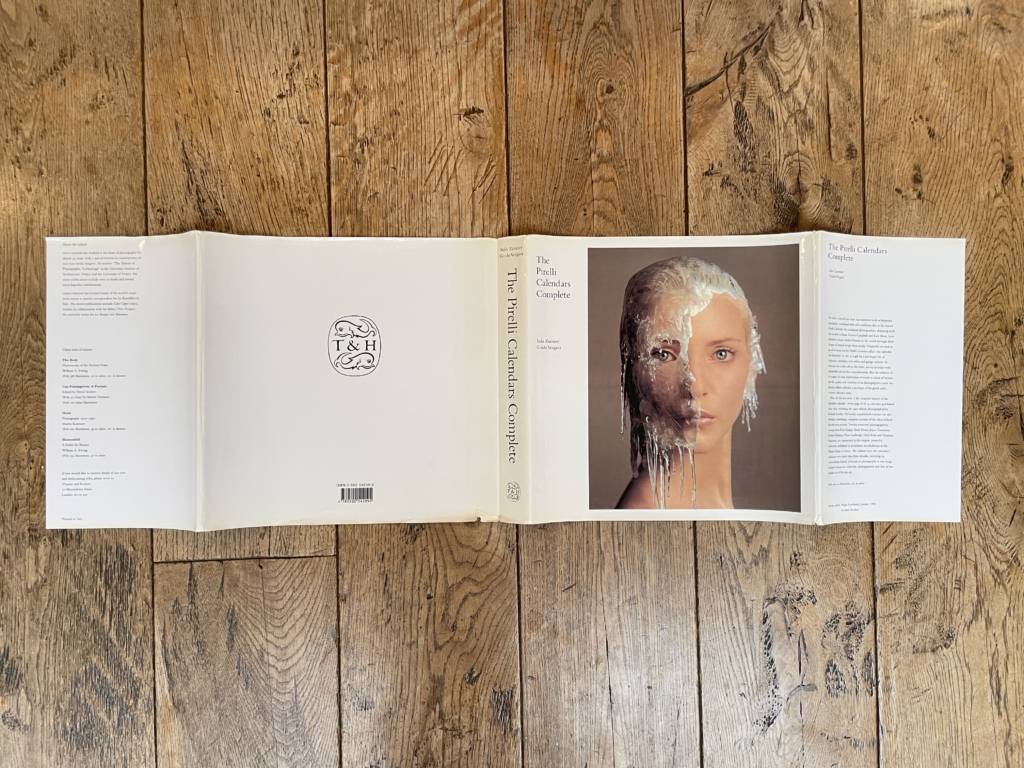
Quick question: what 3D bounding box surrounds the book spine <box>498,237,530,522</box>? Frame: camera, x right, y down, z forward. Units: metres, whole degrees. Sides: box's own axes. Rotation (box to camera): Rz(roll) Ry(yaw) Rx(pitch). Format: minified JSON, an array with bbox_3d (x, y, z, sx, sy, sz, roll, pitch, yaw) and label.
[{"bbox_3d":[0.003,-0.004,0.765,0.032,0.015,0.285,-1,89,6],"label":"book spine"}]

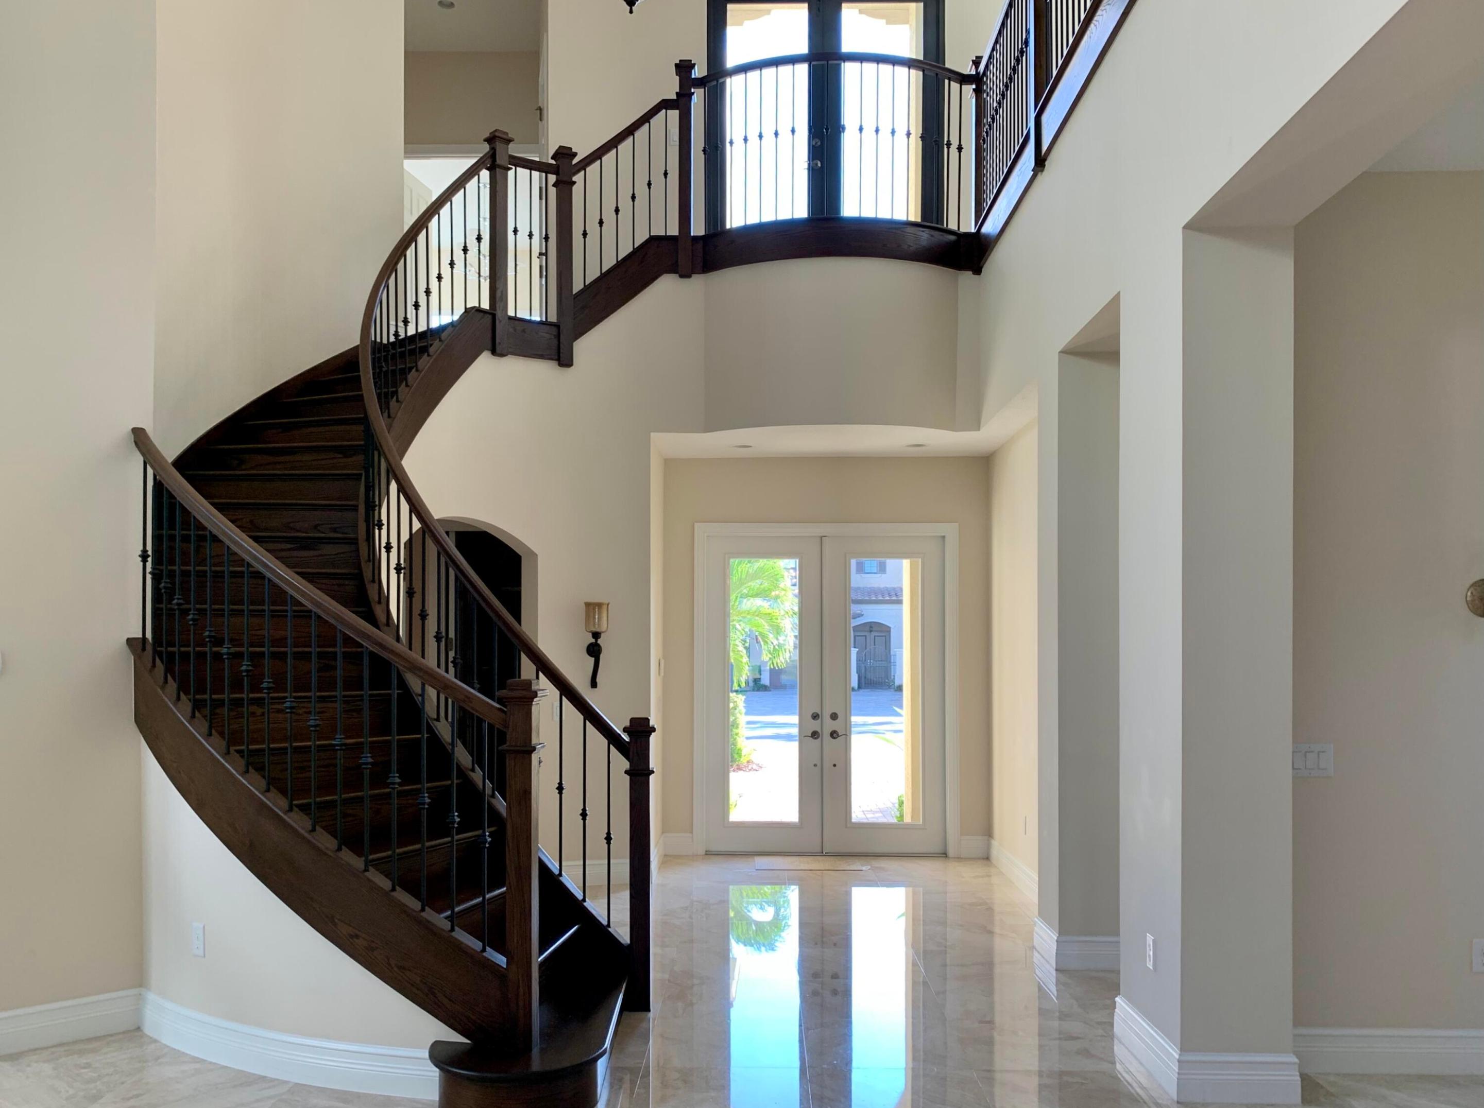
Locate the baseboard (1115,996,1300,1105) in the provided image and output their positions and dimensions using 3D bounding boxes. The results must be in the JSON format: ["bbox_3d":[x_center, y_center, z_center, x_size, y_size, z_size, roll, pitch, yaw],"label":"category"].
[{"bbox_3d":[1.700,1.820,4.130,0.430,0.170,0.670,0,-3,0],"label":"baseboard"}]

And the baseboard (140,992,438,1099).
[{"bbox_3d":[-1.779,1.834,4.177,1.662,0.170,0.154,-1,-3,27],"label":"baseboard"}]

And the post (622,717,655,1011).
[{"bbox_3d":[-0.447,1.344,4.830,0.137,1.270,0.137,0,-3,0],"label":"post"}]

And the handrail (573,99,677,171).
[{"bbox_3d":[-0.781,-2.805,7.470,0.820,0.085,0.065,-36,0,-1],"label":"handrail"}]

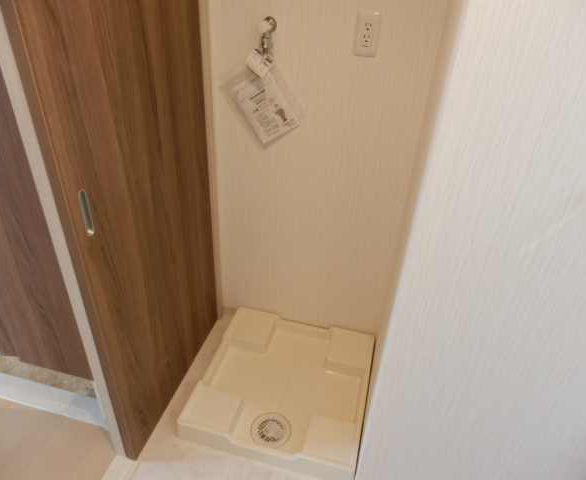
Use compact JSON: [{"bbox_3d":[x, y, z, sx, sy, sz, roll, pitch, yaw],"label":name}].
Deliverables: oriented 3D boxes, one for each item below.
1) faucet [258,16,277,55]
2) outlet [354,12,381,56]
[{"bbox_3d":[-0.085,-0.640,1.397,0.052,0.110,0.078,10,34,11],"label":"faucet"},{"bbox_3d":[0.227,-0.622,1.352,0.070,0.120,0.012,10,34,11],"label":"outlet"}]

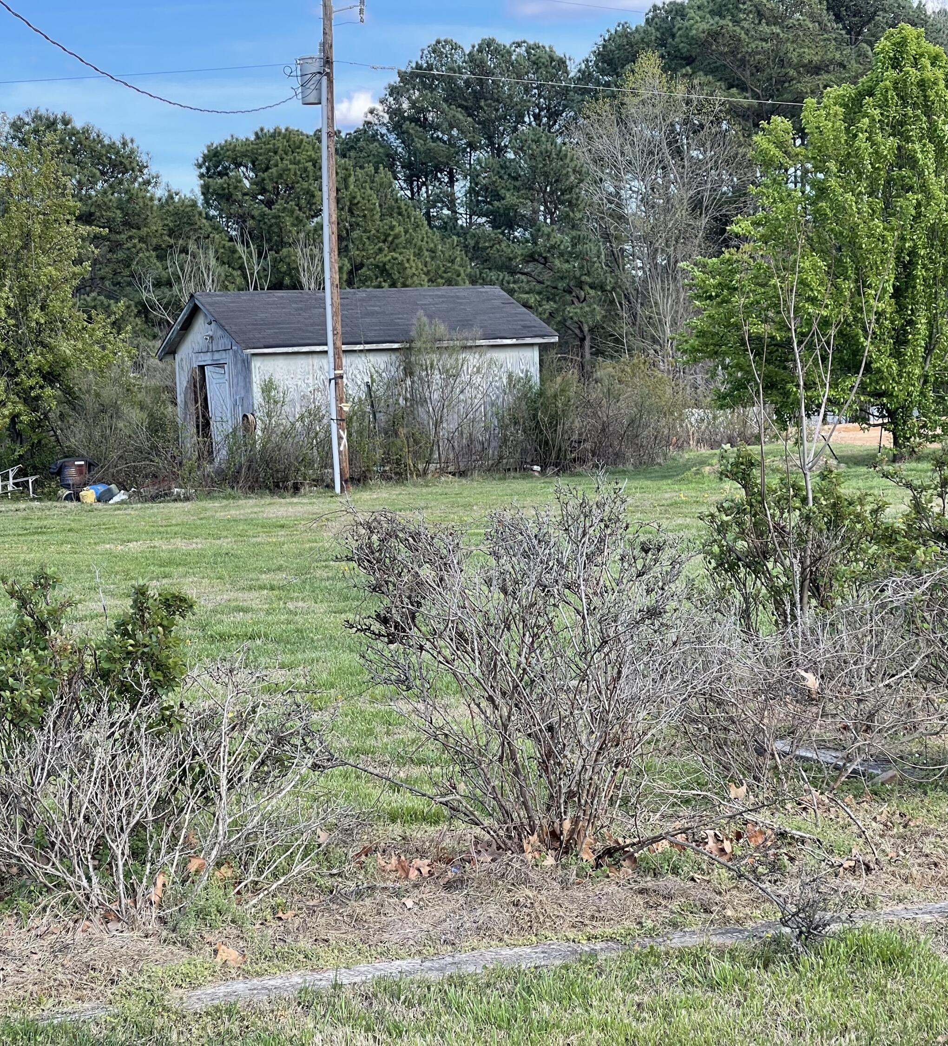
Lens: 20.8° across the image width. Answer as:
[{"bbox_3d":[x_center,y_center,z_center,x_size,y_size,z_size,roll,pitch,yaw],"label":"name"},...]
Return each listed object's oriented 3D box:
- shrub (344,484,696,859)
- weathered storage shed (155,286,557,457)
[{"bbox_3d":[0.154,0.508,8.800,1.170,1.230,1.080,-2,3,0],"label":"shrub"},{"bbox_3d":[-2.429,-2.978,52.512,6.800,3.500,5.000,-4,3,-25],"label":"weathered storage shed"}]

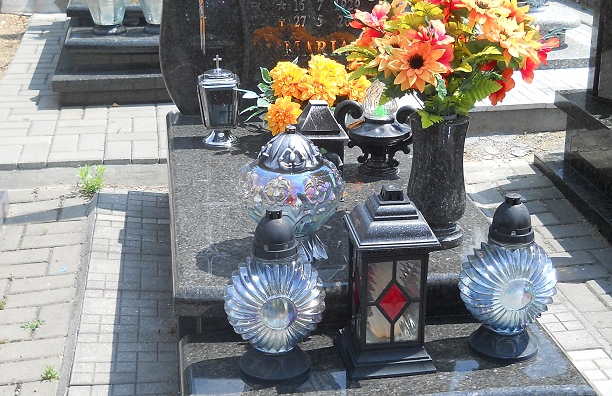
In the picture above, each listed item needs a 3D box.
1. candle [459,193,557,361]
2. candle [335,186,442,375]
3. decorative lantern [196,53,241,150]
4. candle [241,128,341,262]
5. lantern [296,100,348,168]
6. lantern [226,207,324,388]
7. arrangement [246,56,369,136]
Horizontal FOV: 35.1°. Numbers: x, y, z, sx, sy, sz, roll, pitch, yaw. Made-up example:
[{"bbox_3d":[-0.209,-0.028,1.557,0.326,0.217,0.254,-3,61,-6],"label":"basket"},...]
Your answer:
[{"bbox_3d":[0.425,0.151,2.037,0.215,0.344,0.165,-3,20,-8],"label":"candle"},{"bbox_3d":[0.192,0.182,2.302,0.210,0.433,0.208,-3,21,-8],"label":"candle"},{"bbox_3d":[-0.282,-0.313,3.127,0.120,0.287,0.120,-3,20,-8],"label":"decorative lantern"},{"bbox_3d":[-0.038,-0.019,2.599,0.287,0.352,0.287,-3,21,-8],"label":"candle"},{"bbox_3d":[0.050,-0.163,2.783,0.138,0.240,0.138,-2,20,-4],"label":"lantern"},{"bbox_3d":[-0.064,0.183,1.960,0.205,0.342,0.165,-3,20,-8],"label":"lantern"},{"bbox_3d":[0.000,-0.394,3.677,0.455,0.285,0.250,-3,21,-8],"label":"arrangement"}]

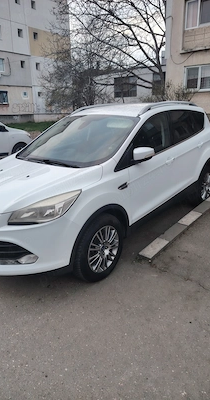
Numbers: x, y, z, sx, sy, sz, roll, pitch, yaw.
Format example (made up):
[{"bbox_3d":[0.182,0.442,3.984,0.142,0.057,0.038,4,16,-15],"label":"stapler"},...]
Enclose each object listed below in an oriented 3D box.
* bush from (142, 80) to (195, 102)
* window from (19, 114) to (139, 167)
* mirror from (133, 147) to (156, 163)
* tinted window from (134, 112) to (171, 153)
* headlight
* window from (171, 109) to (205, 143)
[{"bbox_3d":[2.004,-2.599,9.006,1.800,2.400,1.700,2,18,12],"label":"bush"},{"bbox_3d":[-0.339,-0.744,3.381,1.420,0.160,0.940,13,52,38],"label":"window"},{"bbox_3d":[0.390,-0.457,2.831,0.190,0.170,0.230,-19,25,-41],"label":"mirror"},{"bbox_3d":[0.552,-0.759,3.272,0.110,0.520,1.000,-12,7,44],"label":"tinted window"},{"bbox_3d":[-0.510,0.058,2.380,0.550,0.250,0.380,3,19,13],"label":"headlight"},{"bbox_3d":[1.206,-1.092,4.053,0.120,0.450,1.340,-12,7,44],"label":"window"}]

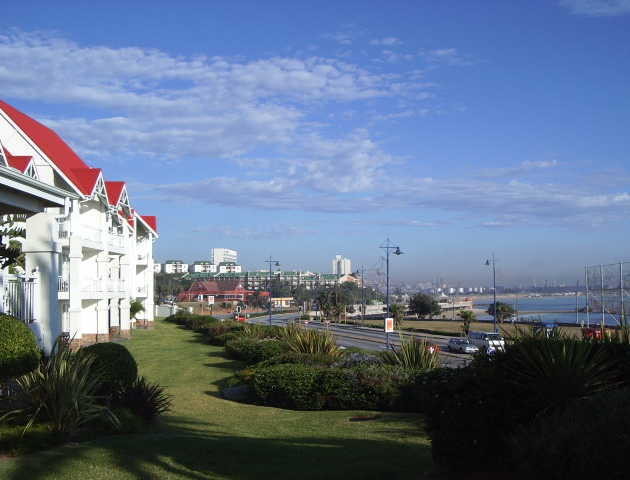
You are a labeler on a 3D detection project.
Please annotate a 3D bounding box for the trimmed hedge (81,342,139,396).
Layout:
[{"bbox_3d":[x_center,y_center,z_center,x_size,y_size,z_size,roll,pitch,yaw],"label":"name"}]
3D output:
[{"bbox_3d":[-4.592,2.929,15.624,1.300,1.250,1.300,0,-4,0],"label":"trimmed hedge"}]

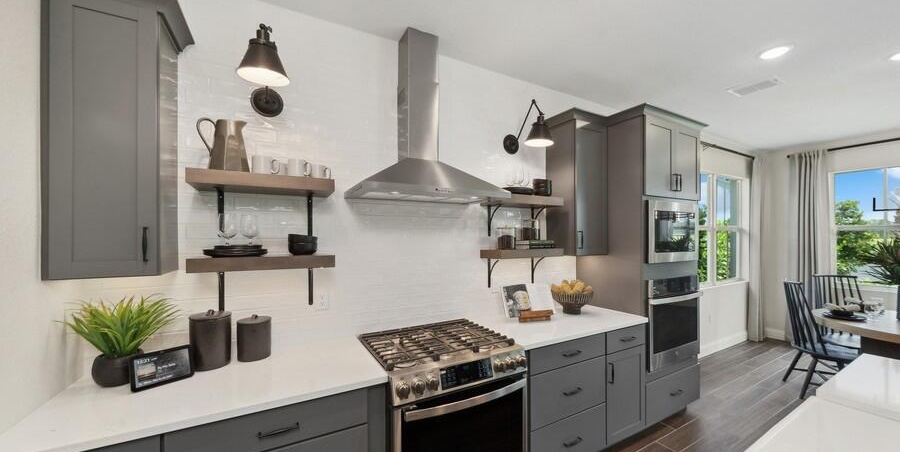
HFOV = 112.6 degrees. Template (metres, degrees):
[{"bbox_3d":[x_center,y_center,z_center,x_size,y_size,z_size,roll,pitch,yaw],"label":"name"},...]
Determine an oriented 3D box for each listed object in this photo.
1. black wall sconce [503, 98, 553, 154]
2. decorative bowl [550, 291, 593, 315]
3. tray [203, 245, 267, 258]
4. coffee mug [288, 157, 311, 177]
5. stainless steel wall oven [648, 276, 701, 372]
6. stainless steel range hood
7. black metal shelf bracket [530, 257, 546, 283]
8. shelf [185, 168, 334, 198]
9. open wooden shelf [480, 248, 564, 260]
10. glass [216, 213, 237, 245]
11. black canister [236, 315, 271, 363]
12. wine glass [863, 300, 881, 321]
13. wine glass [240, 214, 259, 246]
[{"bbox_3d":[0.605,-0.762,2.286,0.200,0.360,0.420,0,0,-27],"label":"black wall sconce"},{"bbox_3d":[0.961,0.594,2.362,0.305,0.165,0.305,0,0,0],"label":"decorative bowl"},{"bbox_3d":[-1.055,0.124,1.476,0.255,0.056,0.255,1,-1,-28],"label":"tray"},{"bbox_3d":[-0.773,-0.289,1.551,0.115,0.094,0.083,1,-1,-28],"label":"coffee mug"},{"bbox_3d":[1.623,0.748,2.546,0.740,0.700,0.580,1,-1,-28],"label":"stainless steel wall oven"},{"bbox_3d":[-0.138,-0.705,1.830,0.885,1.075,0.540,0,0,-27],"label":"stainless steel range hood"},{"bbox_3d":[0.757,0.354,2.488,0.030,0.250,0.200,0,0,-27],"label":"black metal shelf bracket"},{"bbox_3d":[-0.932,-0.210,1.548,0.605,0.062,0.255,1,-1,-28],"label":"shelf"},{"bbox_3d":[0.569,0.216,2.338,0.619,0.060,0.255,1,-1,-28],"label":"open wooden shelf"},{"bbox_3d":[-1.084,0.017,1.461,0.080,0.164,0.080,1,-1,-28],"label":"glass"},{"bbox_3d":[-0.990,0.555,1.519,0.147,0.210,0.147,1,-1,-28],"label":"black canister"},{"bbox_3d":[4.002,0.787,2.848,0.085,0.160,0.085,1,-1,-28],"label":"wine glass"},{"bbox_3d":[-0.980,0.022,1.468,0.088,0.160,0.088,1,-1,-28],"label":"wine glass"}]

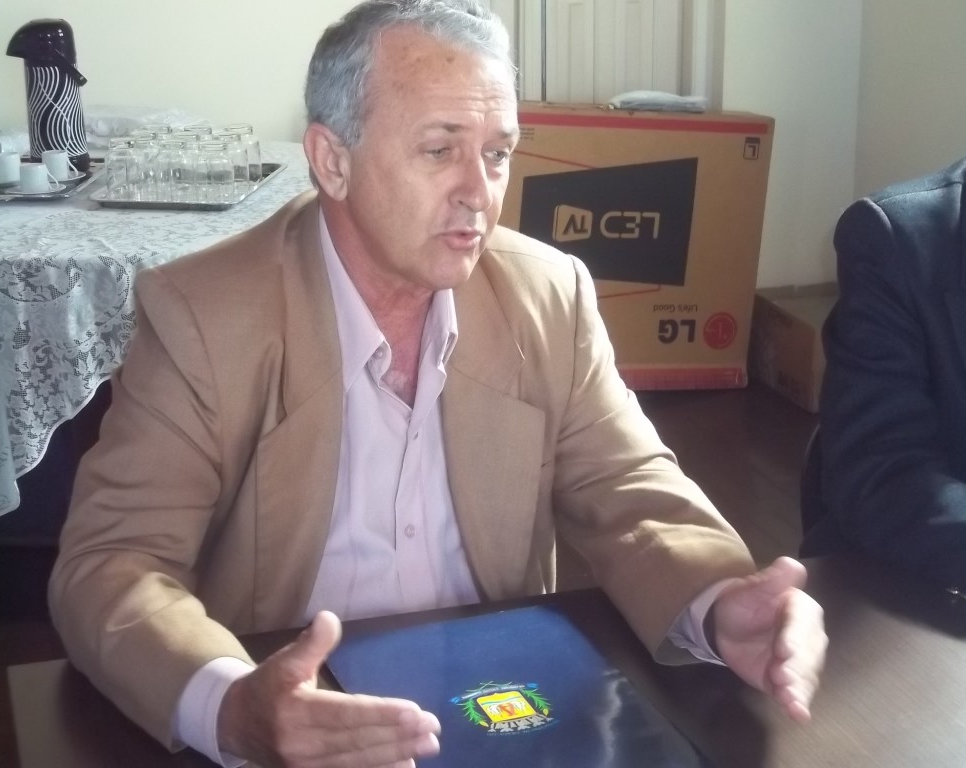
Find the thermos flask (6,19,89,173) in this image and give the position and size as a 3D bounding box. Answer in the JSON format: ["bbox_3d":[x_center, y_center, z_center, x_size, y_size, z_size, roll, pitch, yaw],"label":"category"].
[{"bbox_3d":[-0.917,-0.614,3.884,0.162,0.317,0.130,-5,16,-17],"label":"thermos flask"}]

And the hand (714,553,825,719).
[{"bbox_3d":[0.205,0.182,1.305,0.082,0.102,0.168,-4,16,-11],"label":"hand"}]

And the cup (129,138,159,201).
[{"bbox_3d":[-0.677,-0.453,3.697,0.068,0.106,0.068,-1,16,0],"label":"cup"}]

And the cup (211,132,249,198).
[{"bbox_3d":[-0.507,-0.444,3.658,0.068,0.106,0.068,-1,16,0],"label":"cup"}]

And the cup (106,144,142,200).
[{"bbox_3d":[-0.705,-0.426,3.603,0.068,0.106,0.068,-1,16,0],"label":"cup"}]

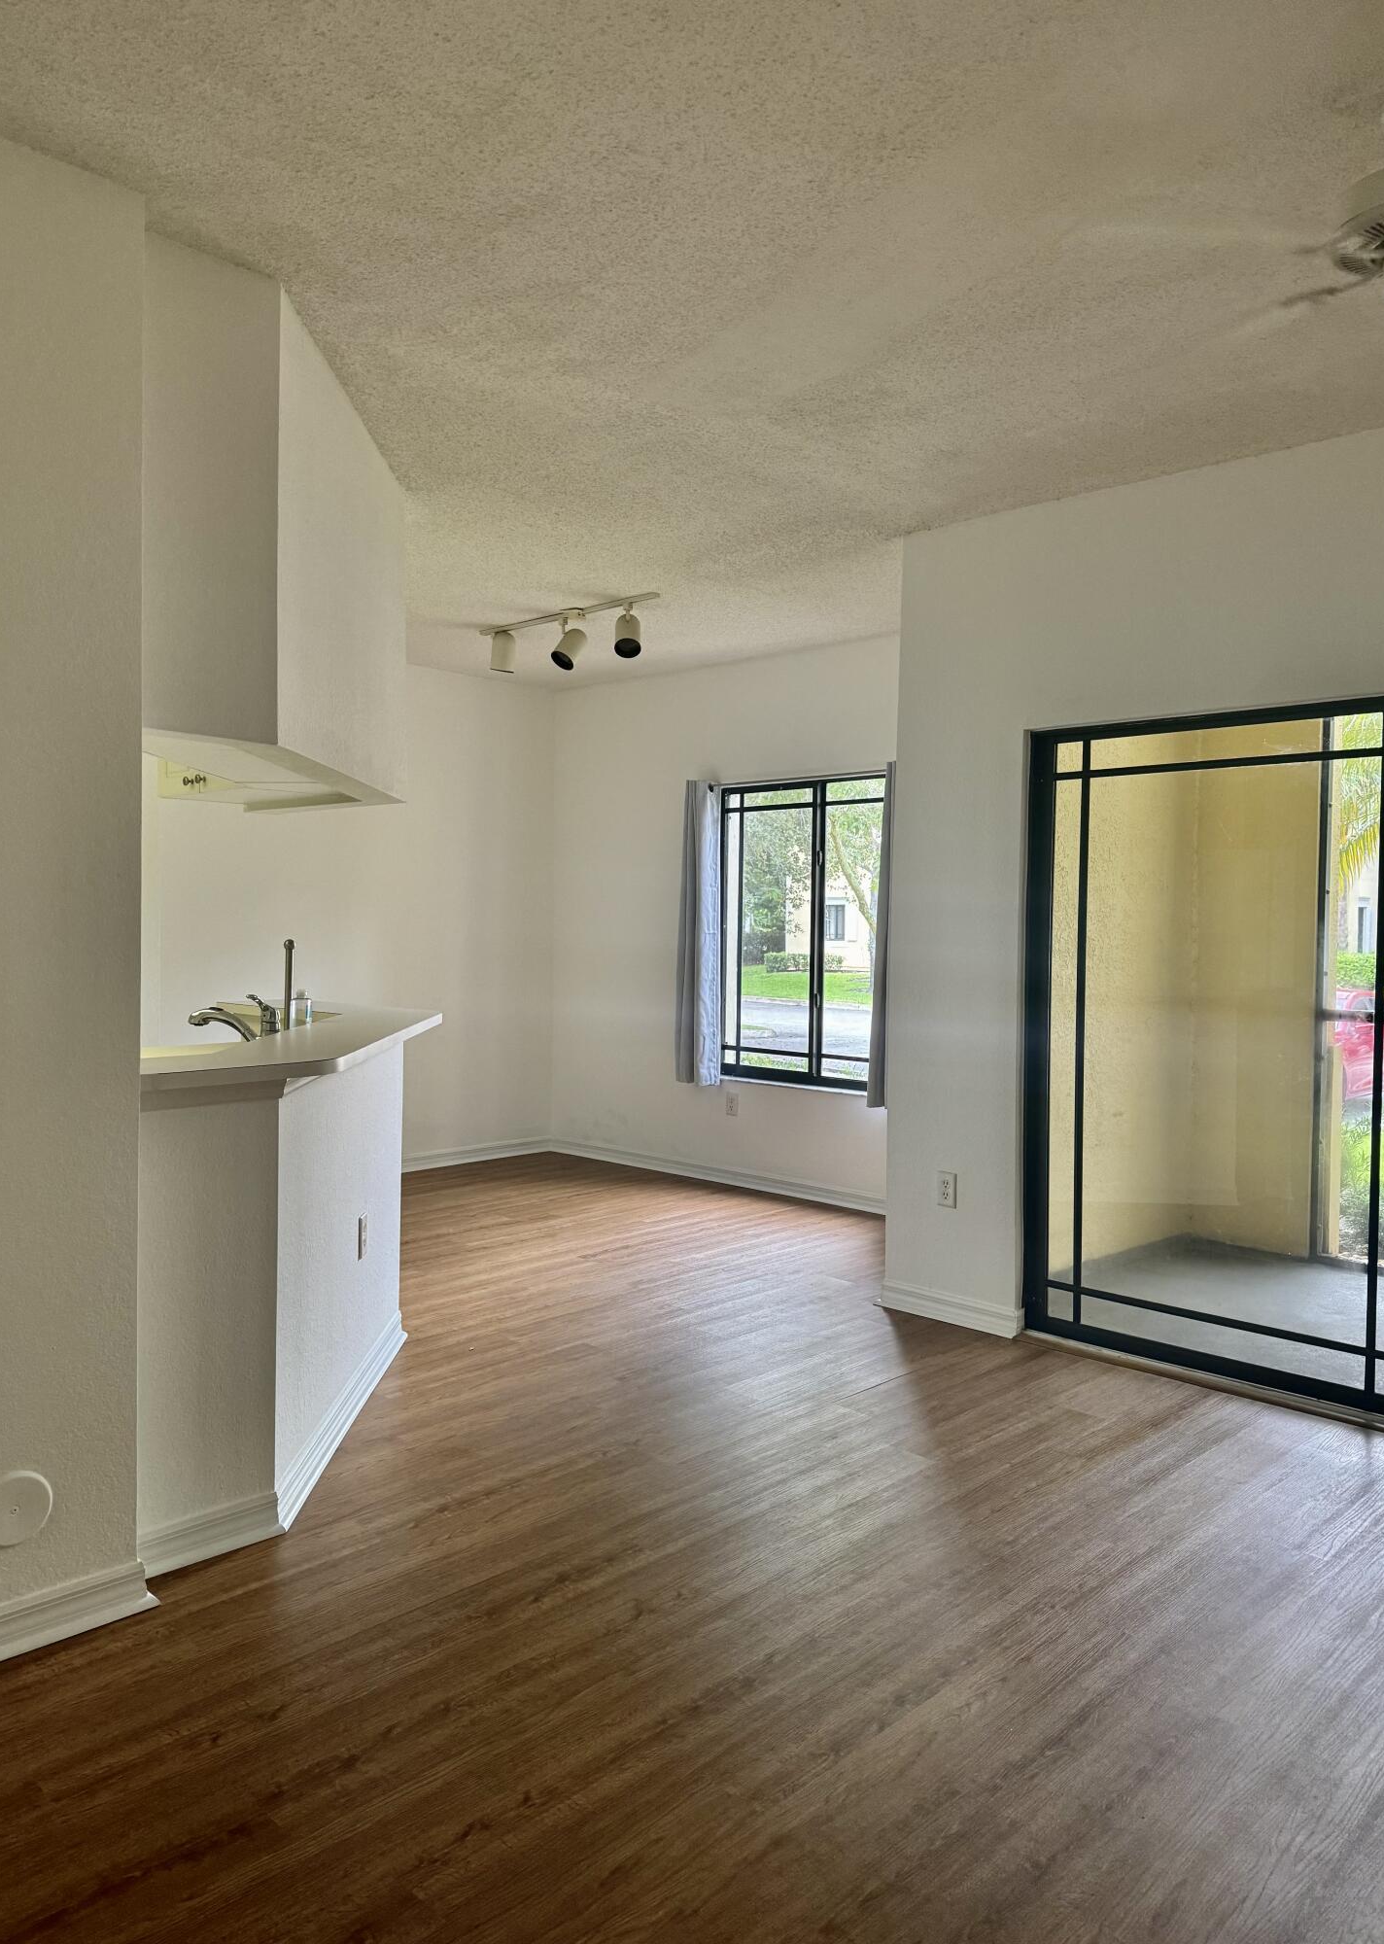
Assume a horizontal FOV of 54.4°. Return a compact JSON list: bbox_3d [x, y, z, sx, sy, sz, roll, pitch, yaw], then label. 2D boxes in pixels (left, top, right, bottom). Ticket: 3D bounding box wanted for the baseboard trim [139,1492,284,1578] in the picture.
[{"bbox_3d":[-1.032,1.200,2.869,0.020,0.088,0.351,3,2,43],"label":"baseboard trim"}]

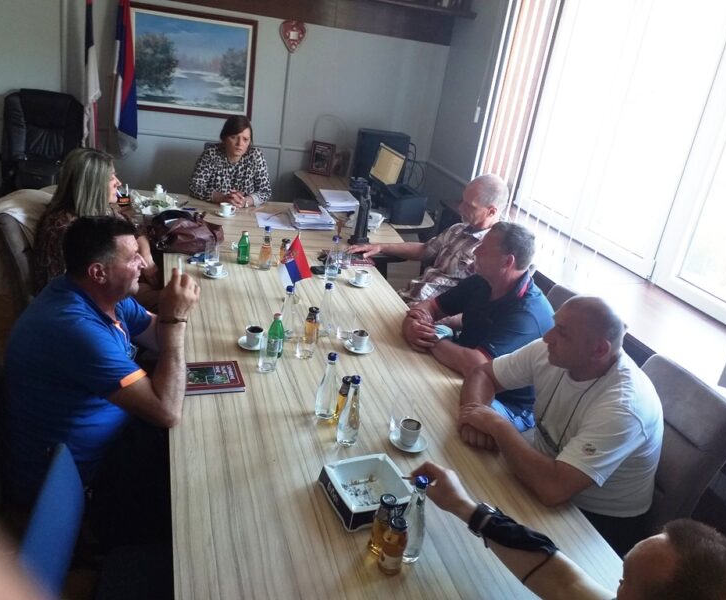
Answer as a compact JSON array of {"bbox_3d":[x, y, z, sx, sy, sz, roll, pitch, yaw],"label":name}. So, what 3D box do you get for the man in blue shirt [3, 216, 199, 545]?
[{"bbox_3d":[-0.786,0.353,1.952,0.720,1.270,0.580,-1,24,-21],"label":"man in blue shirt"}]

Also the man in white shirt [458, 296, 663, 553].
[{"bbox_3d":[0.554,0.561,1.958,0.660,1.220,0.570,-2,24,-24],"label":"man in white shirt"}]

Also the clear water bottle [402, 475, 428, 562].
[{"bbox_3d":[0.121,0.487,1.406,0.060,0.222,0.060,1,24,-19],"label":"clear water bottle"}]

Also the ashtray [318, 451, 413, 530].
[{"bbox_3d":[0.009,0.469,1.541,0.183,0.055,0.183,-4,25,-28],"label":"ashtray"}]

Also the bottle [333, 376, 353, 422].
[{"bbox_3d":[-0.055,0.286,1.842,0.054,0.140,0.054,1,23,-19],"label":"bottle"}]

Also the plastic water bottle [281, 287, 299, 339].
[{"bbox_3d":[-0.261,0.036,2.288,0.063,0.207,0.063,1,23,-19],"label":"plastic water bottle"}]

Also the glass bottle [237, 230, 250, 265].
[{"bbox_3d":[-0.568,-0.252,2.997,0.058,0.155,0.058,1,23,-19],"label":"glass bottle"}]

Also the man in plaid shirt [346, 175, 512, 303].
[{"bbox_3d":[0.321,-0.009,3.161,0.740,1.330,0.650,3,23,-14],"label":"man in plaid shirt"}]

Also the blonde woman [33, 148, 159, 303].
[{"bbox_3d":[-1.090,0.003,2.699,0.700,1.260,0.480,-4,26,-30],"label":"blonde woman"}]

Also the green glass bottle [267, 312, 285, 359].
[{"bbox_3d":[-0.301,0.122,2.185,0.058,0.156,0.058,1,23,-19],"label":"green glass bottle"}]

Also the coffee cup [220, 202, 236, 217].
[{"bbox_3d":[-0.799,-0.532,3.690,0.088,0.064,0.063,1,23,-19],"label":"coffee cup"}]

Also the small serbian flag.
[{"bbox_3d":[-0.277,-0.148,2.598,0.145,0.250,0.060,3,23,-13],"label":"small serbian flag"}]

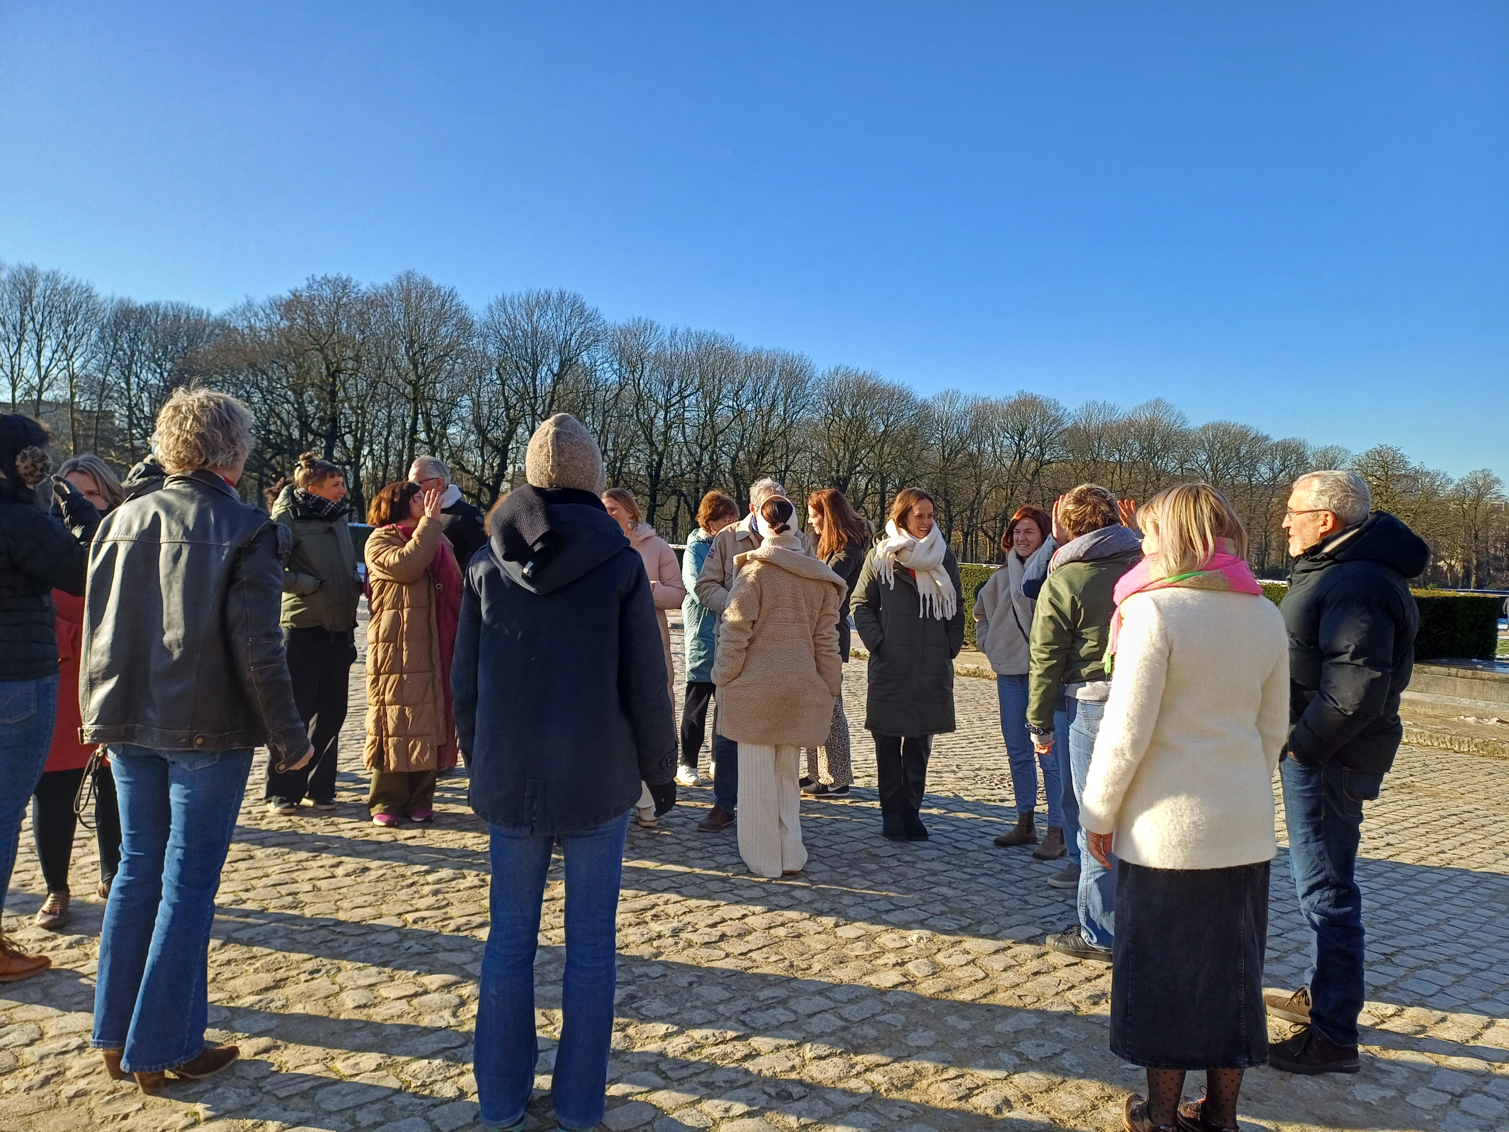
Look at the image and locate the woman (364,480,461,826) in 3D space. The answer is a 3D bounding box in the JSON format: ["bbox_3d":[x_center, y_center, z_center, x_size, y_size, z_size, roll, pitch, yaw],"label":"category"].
[{"bbox_3d":[-1.652,0.418,5.240,0.470,1.640,0.520,3,2,38],"label":"woman"}]

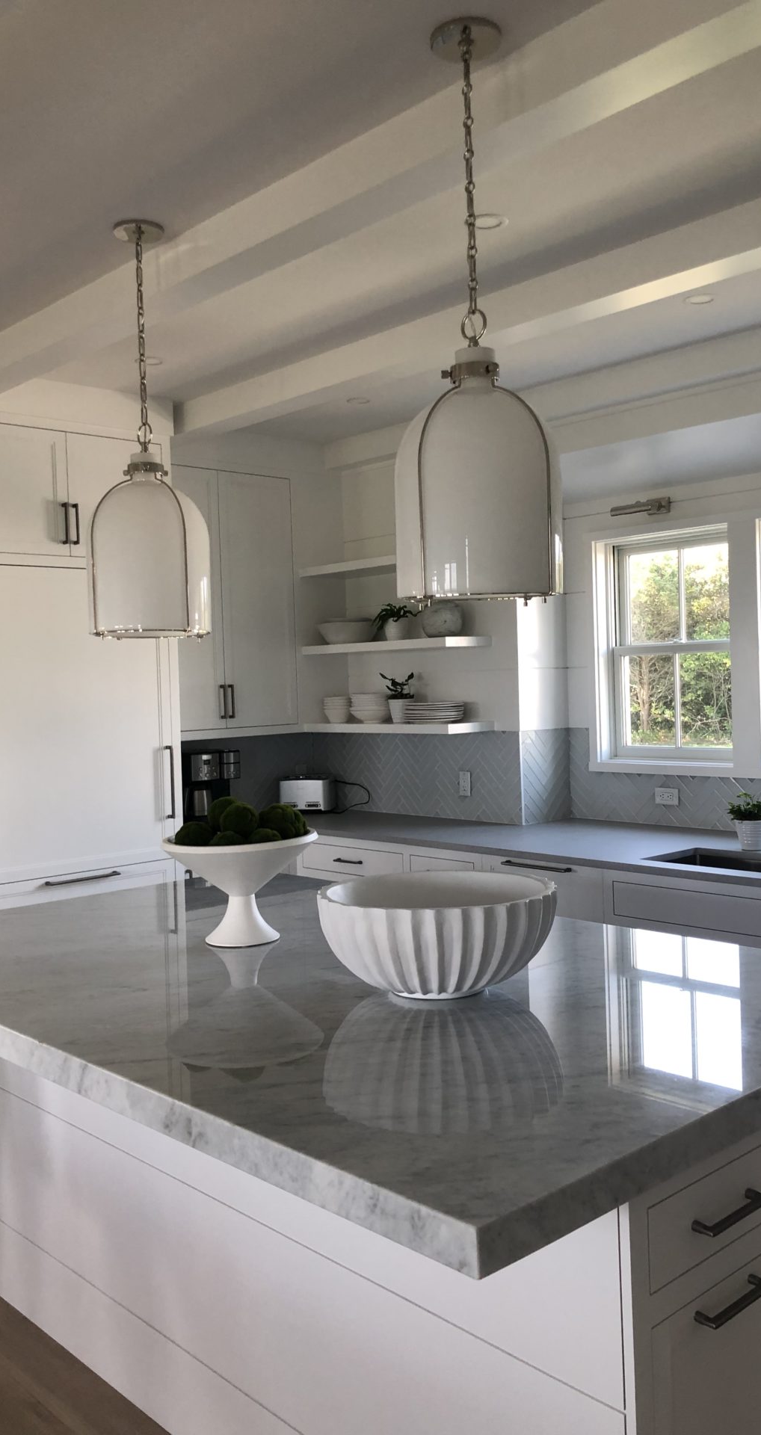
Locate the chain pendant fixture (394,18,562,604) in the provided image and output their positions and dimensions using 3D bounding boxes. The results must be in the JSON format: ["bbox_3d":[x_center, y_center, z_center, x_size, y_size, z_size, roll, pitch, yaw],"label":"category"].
[{"bbox_3d":[0.185,-0.781,2.283,0.330,1.110,0.330,-2,1,0],"label":"chain pendant fixture"}]

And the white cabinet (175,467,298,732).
[{"bbox_3d":[-0.919,-0.593,5.968,0.917,1.290,0.360,-3,1,-43],"label":"white cabinet"}]

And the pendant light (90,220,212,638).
[{"bbox_3d":[-0.642,-0.770,3.157,0.330,1.104,0.330,-2,1,0],"label":"pendant light"}]

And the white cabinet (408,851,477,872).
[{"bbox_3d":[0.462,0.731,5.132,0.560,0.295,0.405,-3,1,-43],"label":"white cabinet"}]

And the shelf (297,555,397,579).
[{"bbox_3d":[0.047,-0.782,5.939,0.320,0.045,1.075,-3,2,-43],"label":"shelf"}]

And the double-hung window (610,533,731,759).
[{"bbox_3d":[1.361,-0.322,5.430,0.120,1.060,0.725,-3,2,-43],"label":"double-hung window"}]

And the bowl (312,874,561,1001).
[{"bbox_3d":[0.117,0.458,2.419,0.500,0.205,0.500,-2,1,0],"label":"bowl"}]

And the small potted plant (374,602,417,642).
[{"bbox_3d":[0.075,-0.484,5.952,0.224,0.210,0.224,-2,1,0],"label":"small potted plant"}]

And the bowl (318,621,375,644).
[{"bbox_3d":[-0.178,-0.449,6.228,0.307,0.143,0.307,-2,1,0],"label":"bowl"}]

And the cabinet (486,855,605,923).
[{"bbox_3d":[0.869,0.952,4.837,0.580,0.780,0.600,-3,2,-43],"label":"cabinet"}]

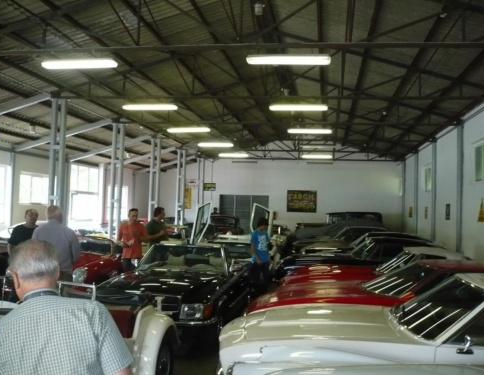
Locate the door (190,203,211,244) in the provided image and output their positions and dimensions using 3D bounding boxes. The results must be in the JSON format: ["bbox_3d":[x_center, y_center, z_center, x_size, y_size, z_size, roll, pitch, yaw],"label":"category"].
[{"bbox_3d":[-0.977,1.004,12.200,0.300,1.200,0.900,4,-3,-41],"label":"door"}]

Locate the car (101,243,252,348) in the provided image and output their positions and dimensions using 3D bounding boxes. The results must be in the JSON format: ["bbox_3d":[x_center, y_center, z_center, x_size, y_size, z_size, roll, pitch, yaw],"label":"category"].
[{"bbox_3d":[-0.820,1.539,7.968,1.790,1.280,4.400,1,-3,10],"label":"car"}]

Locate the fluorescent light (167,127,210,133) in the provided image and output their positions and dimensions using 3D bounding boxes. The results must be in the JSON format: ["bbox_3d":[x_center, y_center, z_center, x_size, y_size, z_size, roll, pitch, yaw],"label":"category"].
[{"bbox_3d":[-1.808,-1.997,17.591,1.550,0.110,0.170,2,-3,10],"label":"fluorescent light"}]

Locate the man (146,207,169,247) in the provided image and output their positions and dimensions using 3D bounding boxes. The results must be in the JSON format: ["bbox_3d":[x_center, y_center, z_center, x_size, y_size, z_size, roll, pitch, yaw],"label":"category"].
[{"bbox_3d":[-1.611,1.329,9.442,0.360,1.820,0.480,2,-3,-21],"label":"man"}]

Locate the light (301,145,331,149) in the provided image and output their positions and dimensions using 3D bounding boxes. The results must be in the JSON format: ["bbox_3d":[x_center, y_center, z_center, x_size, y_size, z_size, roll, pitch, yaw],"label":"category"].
[{"bbox_3d":[2.924,-1.681,20.713,1.550,0.110,0.170,2,-3,10],"label":"light"}]

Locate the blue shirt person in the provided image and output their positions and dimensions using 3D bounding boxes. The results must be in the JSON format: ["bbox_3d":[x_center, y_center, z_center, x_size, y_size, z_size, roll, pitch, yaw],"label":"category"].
[{"bbox_3d":[0.378,1.445,9.800,0.460,1.680,0.320,3,-3,-27],"label":"blue shirt person"}]

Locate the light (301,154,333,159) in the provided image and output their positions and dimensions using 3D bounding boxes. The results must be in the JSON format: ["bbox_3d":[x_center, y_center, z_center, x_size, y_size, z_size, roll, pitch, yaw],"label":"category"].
[{"bbox_3d":[3.591,-1.470,24.200,1.480,0.110,0.180,1,-3,10],"label":"light"}]

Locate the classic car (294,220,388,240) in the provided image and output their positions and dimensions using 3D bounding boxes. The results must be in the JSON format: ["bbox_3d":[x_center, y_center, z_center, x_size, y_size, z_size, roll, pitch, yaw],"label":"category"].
[{"bbox_3d":[4.331,2.170,20.898,4.300,1.580,1.700,1,-3,9],"label":"classic car"}]

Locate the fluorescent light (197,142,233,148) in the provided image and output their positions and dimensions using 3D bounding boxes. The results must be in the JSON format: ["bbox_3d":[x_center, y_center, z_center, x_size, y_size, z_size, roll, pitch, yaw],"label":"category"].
[{"bbox_3d":[-1.070,-1.736,20.800,1.480,0.110,0.180,1,-3,10],"label":"fluorescent light"}]

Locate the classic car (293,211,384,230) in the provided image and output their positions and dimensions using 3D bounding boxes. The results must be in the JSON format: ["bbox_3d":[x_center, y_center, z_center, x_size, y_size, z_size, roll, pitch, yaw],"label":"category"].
[{"bbox_3d":[4.719,2.122,23.500,4.500,1.880,1.750,2,-3,10],"label":"classic car"}]

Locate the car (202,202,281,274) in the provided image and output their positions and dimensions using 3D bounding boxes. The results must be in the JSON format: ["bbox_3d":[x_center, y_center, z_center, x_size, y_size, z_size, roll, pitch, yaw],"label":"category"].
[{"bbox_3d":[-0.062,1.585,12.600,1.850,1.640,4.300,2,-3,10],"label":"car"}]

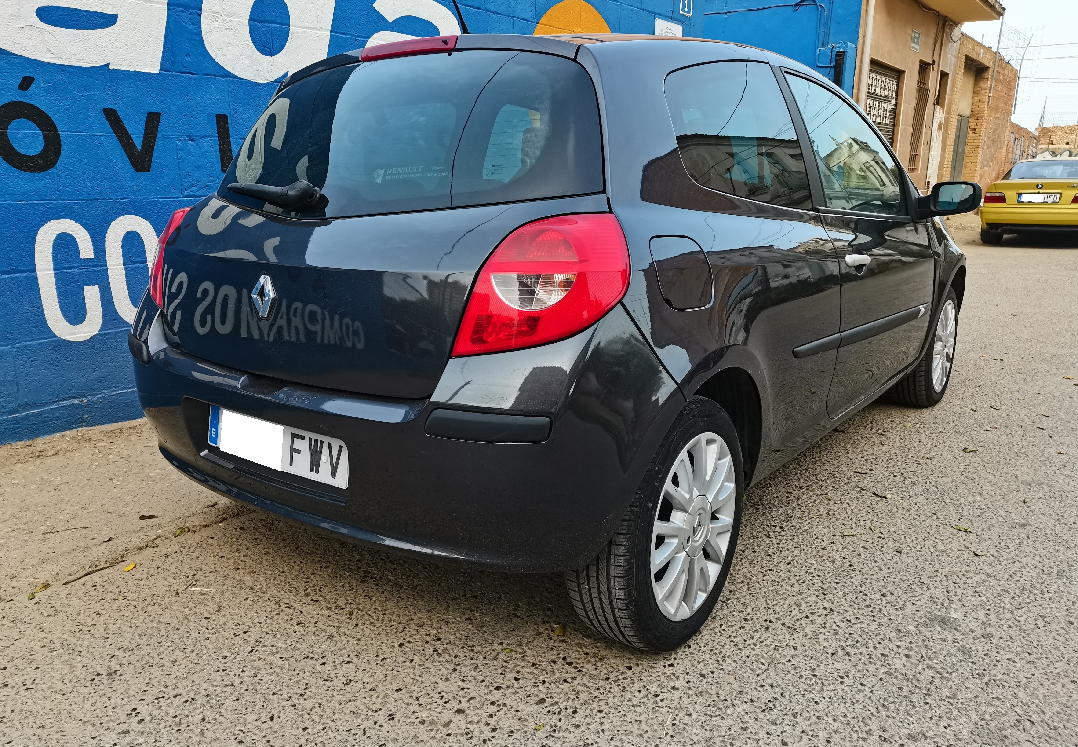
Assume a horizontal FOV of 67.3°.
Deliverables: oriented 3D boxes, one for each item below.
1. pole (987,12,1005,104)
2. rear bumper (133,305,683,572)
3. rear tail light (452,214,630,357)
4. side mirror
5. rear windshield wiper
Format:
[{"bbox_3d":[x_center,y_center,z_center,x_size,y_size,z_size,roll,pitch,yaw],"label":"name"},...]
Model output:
[{"bbox_3d":[9.819,-6.753,17.383,0.060,1.910,0.060,12,18,35],"label":"pole"},{"bbox_3d":[-0.495,0.055,1.988,1.680,0.580,0.460,10,17,36],"label":"rear bumper"},{"bbox_3d":[0.028,-0.167,1.543,0.265,0.265,0.330,10,17,36],"label":"rear tail light"},{"bbox_3d":[1.602,-0.675,3.150,0.235,0.148,0.160,10,17,36],"label":"side mirror"},{"bbox_3d":[-0.659,-0.431,1.974,0.390,0.070,0.085,10,17,36],"label":"rear windshield wiper"}]

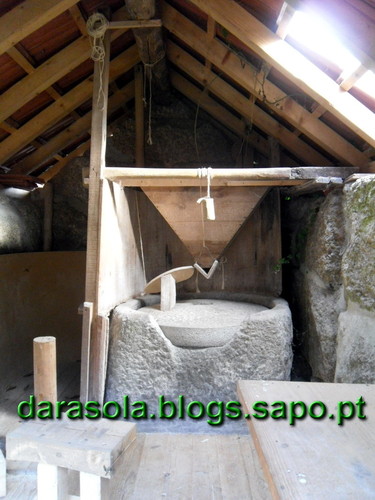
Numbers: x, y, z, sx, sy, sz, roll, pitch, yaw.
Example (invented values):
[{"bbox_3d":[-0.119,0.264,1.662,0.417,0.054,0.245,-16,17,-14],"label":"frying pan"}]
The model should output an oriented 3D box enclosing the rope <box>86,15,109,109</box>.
[{"bbox_3d":[-0.614,-1.286,2.760,0.143,0.663,0.082,0,4,0],"label":"rope"}]

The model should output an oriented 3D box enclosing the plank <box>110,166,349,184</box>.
[{"bbox_3d":[0.317,-0.556,2.980,1.877,0.102,0.102,0,4,0],"label":"plank"}]

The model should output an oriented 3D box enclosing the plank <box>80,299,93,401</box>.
[{"bbox_3d":[-0.716,0.797,2.851,0.056,0.835,0.082,3,4,0],"label":"plank"}]

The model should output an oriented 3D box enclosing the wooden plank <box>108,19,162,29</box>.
[{"bbox_3d":[-0.375,-1.603,2.863,0.397,0.056,0.051,0,4,0],"label":"wooden plank"}]

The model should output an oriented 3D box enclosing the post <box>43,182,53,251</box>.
[{"bbox_3d":[-1.549,-0.360,4.474,0.092,0.796,0.082,0,4,0],"label":"post"}]

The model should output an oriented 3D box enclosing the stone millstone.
[{"bbox_3d":[0.146,0.647,3.751,1.142,0.163,1.142,0,4,0],"label":"stone millstone"}]

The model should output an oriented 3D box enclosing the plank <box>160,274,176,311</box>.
[{"bbox_3d":[-0.175,0.391,3.724,0.133,0.337,0.092,0,4,0],"label":"plank"}]

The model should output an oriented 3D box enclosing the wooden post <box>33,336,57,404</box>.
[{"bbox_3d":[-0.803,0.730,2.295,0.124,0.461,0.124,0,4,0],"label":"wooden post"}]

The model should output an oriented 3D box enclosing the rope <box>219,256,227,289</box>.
[{"bbox_3d":[0.320,0.215,3.693,0.071,0.316,0.041,0,4,0],"label":"rope"}]

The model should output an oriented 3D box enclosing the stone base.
[{"bbox_3d":[0.102,0.844,3.630,1.397,0.806,1.142,0,4,0],"label":"stone base"}]

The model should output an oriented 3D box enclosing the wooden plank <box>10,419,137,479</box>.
[{"bbox_3d":[-0.593,0.998,2.112,0.565,0.117,0.283,1,4,14],"label":"wooden plank"}]

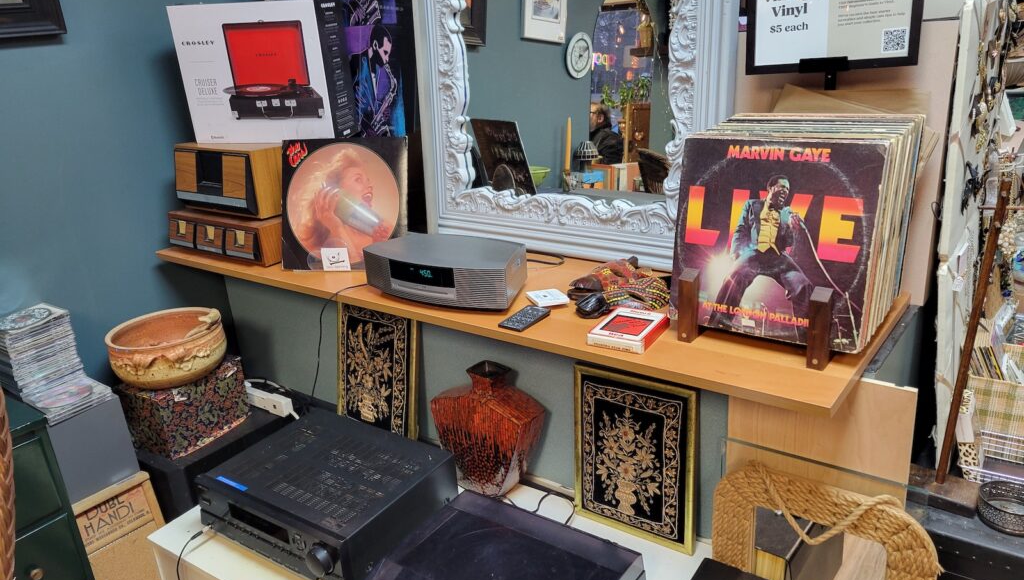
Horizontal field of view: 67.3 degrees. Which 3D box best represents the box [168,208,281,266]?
[{"bbox_3d":[-0.712,-0.167,2.077,0.385,0.102,0.235,9,24,33],"label":"box"}]

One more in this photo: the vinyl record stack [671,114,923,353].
[{"bbox_3d":[0.509,-0.130,1.368,0.318,0.318,0.385,11,24,35],"label":"vinyl record stack"}]

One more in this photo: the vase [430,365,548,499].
[{"bbox_3d":[-0.053,0.301,1.709,0.242,0.294,0.088,9,23,32],"label":"vase"}]

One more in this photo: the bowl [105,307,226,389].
[{"bbox_3d":[-0.812,0.144,1.833,0.262,0.118,0.262,-3,20,1],"label":"bowl"}]

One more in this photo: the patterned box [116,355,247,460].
[{"bbox_3d":[-0.795,0.275,1.871,0.142,0.158,0.235,8,23,29],"label":"patterned box"}]

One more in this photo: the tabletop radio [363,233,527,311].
[{"bbox_3d":[-0.124,-0.042,1.618,0.360,0.104,0.200,9,23,31],"label":"tabletop radio"}]

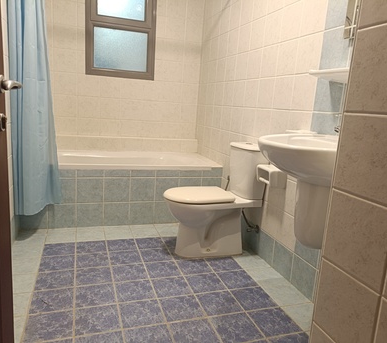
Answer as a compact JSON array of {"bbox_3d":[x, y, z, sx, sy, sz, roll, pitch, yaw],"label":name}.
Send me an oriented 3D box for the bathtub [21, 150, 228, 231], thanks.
[{"bbox_3d":[-0.628,0.126,2.966,1.598,0.498,0.714,0,12,-19],"label":"bathtub"}]

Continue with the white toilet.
[{"bbox_3d":[0.121,0.193,2.229,0.651,0.752,0.380,0,12,-19],"label":"white toilet"}]

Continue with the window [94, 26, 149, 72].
[{"bbox_3d":[-0.676,-1.132,3.094,0.500,0.364,0.050,0,12,-19],"label":"window"}]

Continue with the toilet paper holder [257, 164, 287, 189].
[{"bbox_3d":[0.479,0.034,2.032,0.117,0.113,0.177,0,12,-19],"label":"toilet paper holder"}]

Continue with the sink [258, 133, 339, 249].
[{"bbox_3d":[0.484,0.117,1.464,0.476,0.543,0.583,0,12,-19],"label":"sink"}]

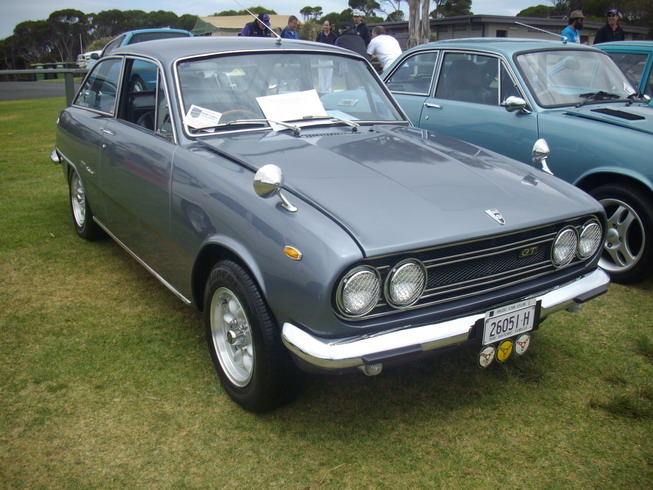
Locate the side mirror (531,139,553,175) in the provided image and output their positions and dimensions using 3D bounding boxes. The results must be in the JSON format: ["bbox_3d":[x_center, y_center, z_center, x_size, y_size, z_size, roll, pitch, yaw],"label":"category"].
[{"bbox_3d":[0.915,-0.374,2.928,0.122,0.143,0.138,-15,24,-40],"label":"side mirror"}]

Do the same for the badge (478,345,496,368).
[{"bbox_3d":[0.541,0.378,2.352,0.081,0.081,0.010,-10,21,-31],"label":"badge"}]

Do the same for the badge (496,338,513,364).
[{"bbox_3d":[0.612,0.363,2.395,0.081,0.081,0.010,-10,21,-31],"label":"badge"}]

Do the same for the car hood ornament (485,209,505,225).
[{"bbox_3d":[0.572,-0.092,2.345,0.050,0.012,0.076,-10,52,-31],"label":"car hood ornament"}]

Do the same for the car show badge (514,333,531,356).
[{"bbox_3d":[0.685,0.348,2.439,0.081,0.081,0.010,-10,21,-31],"label":"car show badge"}]

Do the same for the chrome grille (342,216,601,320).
[{"bbox_3d":[0.553,0.055,2.419,1.230,0.220,0.100,-10,21,-31],"label":"chrome grille"}]

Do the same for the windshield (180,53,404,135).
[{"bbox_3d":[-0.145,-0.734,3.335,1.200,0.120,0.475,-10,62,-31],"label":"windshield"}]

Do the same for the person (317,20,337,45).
[{"bbox_3d":[0.000,-4.177,15.468,0.480,1.570,0.300,5,18,11],"label":"person"}]

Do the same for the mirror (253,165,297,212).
[{"bbox_3d":[-0.168,-0.185,2.266,0.122,0.143,0.138,-7,20,-24],"label":"mirror"}]

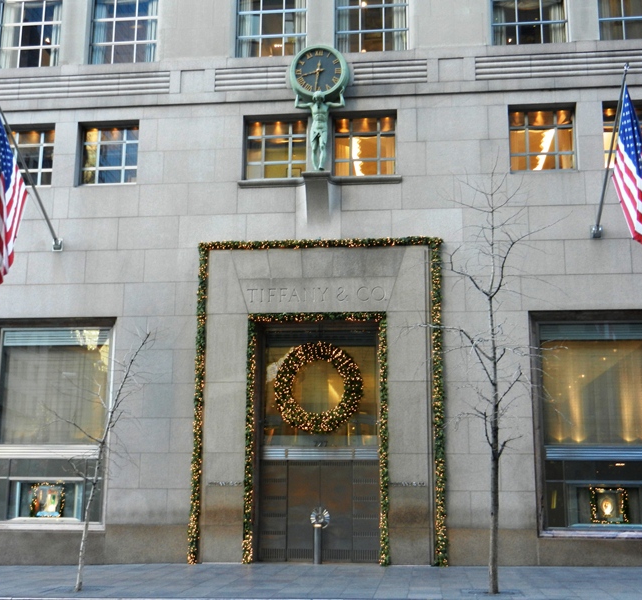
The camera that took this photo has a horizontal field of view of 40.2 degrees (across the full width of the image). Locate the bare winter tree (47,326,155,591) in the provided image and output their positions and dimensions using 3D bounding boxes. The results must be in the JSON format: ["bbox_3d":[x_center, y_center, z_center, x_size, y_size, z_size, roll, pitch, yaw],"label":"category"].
[{"bbox_3d":[-4.087,2.920,16.407,1.950,4.800,1.600,-1,-12,6],"label":"bare winter tree"}]

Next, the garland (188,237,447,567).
[{"bbox_3d":[-0.095,2.270,20.810,6.000,7.800,0.350,-1,-12,6],"label":"garland"}]

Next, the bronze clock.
[{"bbox_3d":[-0.010,-5.698,22.027,1.450,1.450,0.500,-1,-12,6],"label":"bronze clock"}]

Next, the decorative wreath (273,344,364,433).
[{"bbox_3d":[-0.063,2.115,21.300,2.150,2.200,0.380,-1,-12,6],"label":"decorative wreath"}]

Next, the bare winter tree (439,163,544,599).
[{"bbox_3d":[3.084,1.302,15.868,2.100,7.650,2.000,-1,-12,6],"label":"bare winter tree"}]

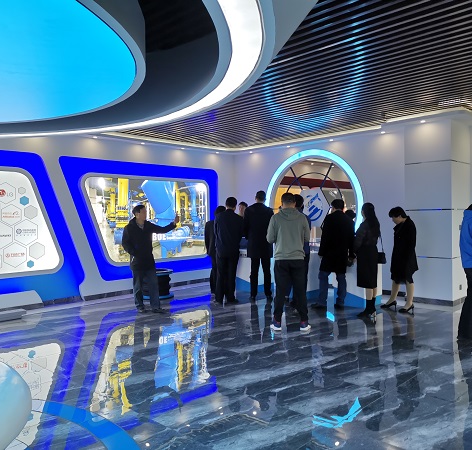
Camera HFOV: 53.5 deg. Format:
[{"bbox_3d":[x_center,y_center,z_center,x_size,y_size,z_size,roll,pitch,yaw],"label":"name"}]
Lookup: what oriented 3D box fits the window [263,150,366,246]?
[{"bbox_3d":[1.638,-0.326,9.942,0.200,2.520,2.546,-1,1,-44],"label":"window"}]

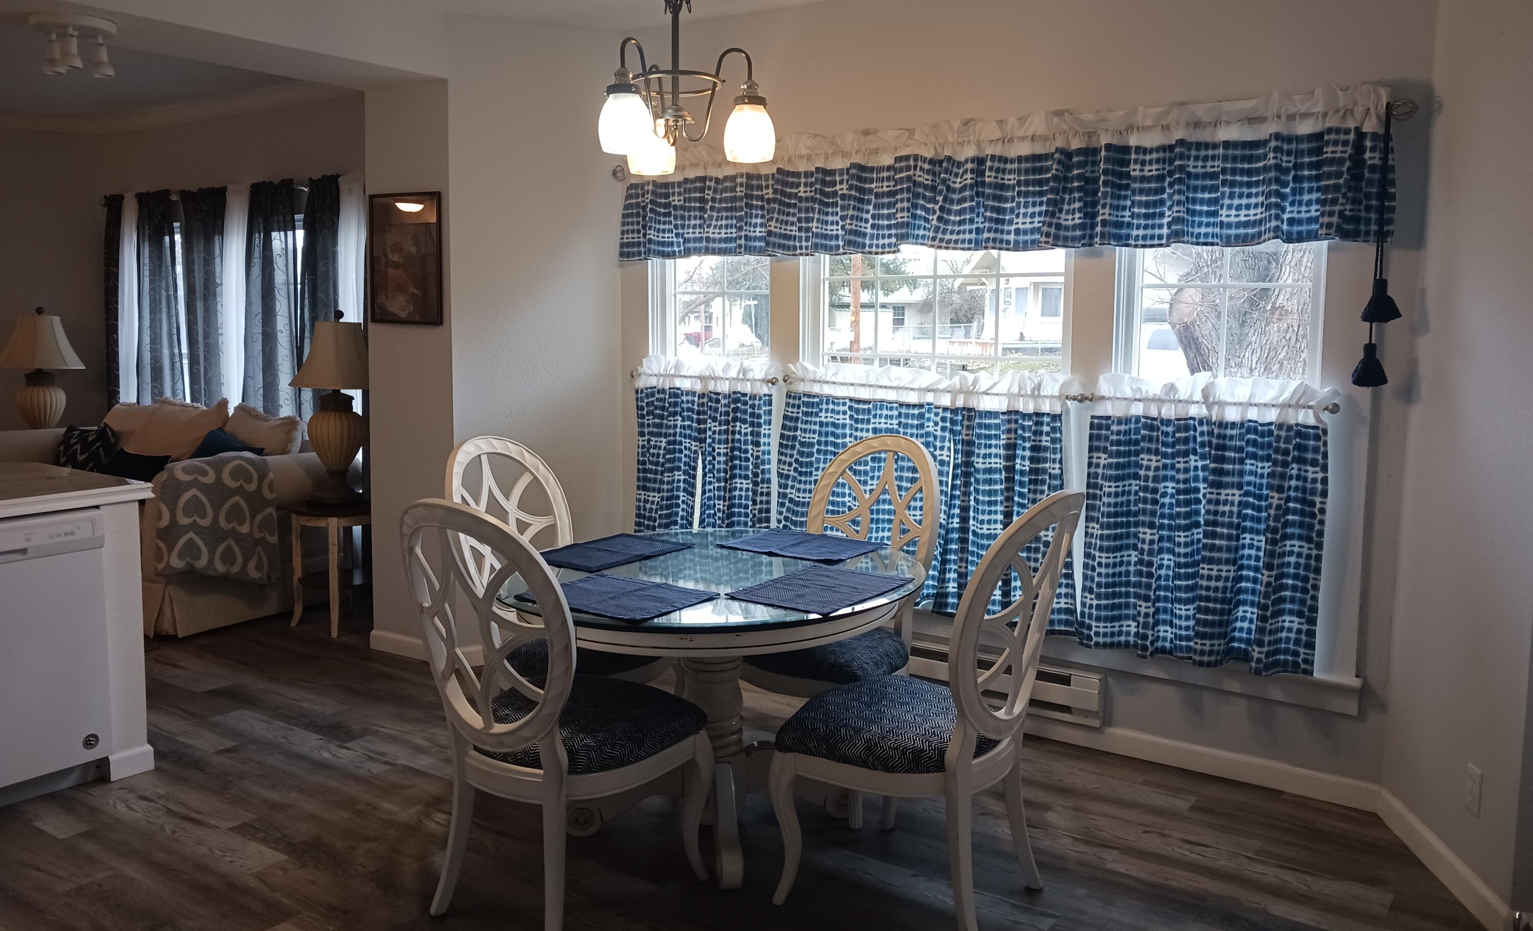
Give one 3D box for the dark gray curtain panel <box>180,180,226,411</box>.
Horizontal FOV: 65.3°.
[{"bbox_3d":[-3.154,-0.487,6.722,0.454,2.115,0.090,5,8,34],"label":"dark gray curtain panel"}]

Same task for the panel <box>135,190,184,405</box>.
[{"bbox_3d":[-3.519,-0.519,6.967,0.513,2.115,0.090,5,8,34],"label":"panel"}]

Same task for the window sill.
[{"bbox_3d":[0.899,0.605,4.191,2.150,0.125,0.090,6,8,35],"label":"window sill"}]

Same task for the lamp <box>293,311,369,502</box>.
[{"bbox_3d":[-1.966,-0.260,5.499,0.450,0.880,0.450,-1,7,-20],"label":"lamp"}]

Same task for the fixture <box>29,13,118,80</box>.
[{"bbox_3d":[-2.926,-1.755,5.063,0.322,0.230,0.322,1,6,0],"label":"fixture"}]

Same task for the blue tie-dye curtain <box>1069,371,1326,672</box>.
[{"bbox_3d":[1.360,0.180,3.801,0.776,0.917,0.080,5,8,36],"label":"blue tie-dye curtain"}]

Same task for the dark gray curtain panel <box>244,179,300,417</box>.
[{"bbox_3d":[-2.623,-0.441,6.366,0.492,2.115,0.090,5,8,34],"label":"dark gray curtain panel"}]

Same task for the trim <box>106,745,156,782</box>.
[{"bbox_3d":[-1.989,0.924,3.737,0.030,0.083,0.140,6,8,35],"label":"trim"}]

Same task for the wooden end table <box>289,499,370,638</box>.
[{"bbox_3d":[-2.006,0.478,5.661,0.480,0.580,0.480,1,6,0],"label":"wooden end table"}]

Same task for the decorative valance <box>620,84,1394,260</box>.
[{"bbox_3d":[0.595,-0.964,4.202,2.930,0.435,0.110,6,8,35],"label":"decorative valance"}]

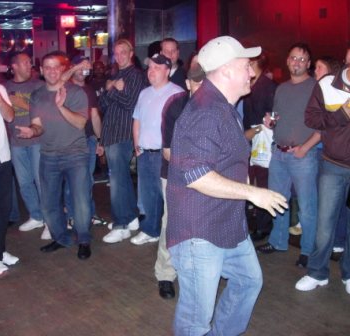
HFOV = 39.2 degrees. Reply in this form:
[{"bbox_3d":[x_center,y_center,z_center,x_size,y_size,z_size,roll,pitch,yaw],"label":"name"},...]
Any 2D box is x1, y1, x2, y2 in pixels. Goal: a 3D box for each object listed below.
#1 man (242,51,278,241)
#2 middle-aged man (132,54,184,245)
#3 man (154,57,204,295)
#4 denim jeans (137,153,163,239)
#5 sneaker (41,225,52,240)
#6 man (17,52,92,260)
[{"bbox_3d":[0.784,-0.188,4.561,0.500,1.750,0.380,10,15,40],"label":"man"},{"bbox_3d":[-0.151,-0.167,4.508,0.510,1.730,0.340,5,13,24],"label":"middle-aged man"},{"bbox_3d":[0.101,0.071,3.440,0.540,1.690,0.360,-1,12,-6],"label":"man"},{"bbox_3d":[-0.191,0.210,4.585,0.400,0.860,0.320,5,13,24],"label":"denim jeans"},{"bbox_3d":[-1.230,0.599,4.780,0.110,0.120,0.290,-2,12,-8],"label":"sneaker"},{"bbox_3d":[-1.012,-0.115,4.200,0.620,1.750,0.450,-1,12,-6],"label":"man"}]

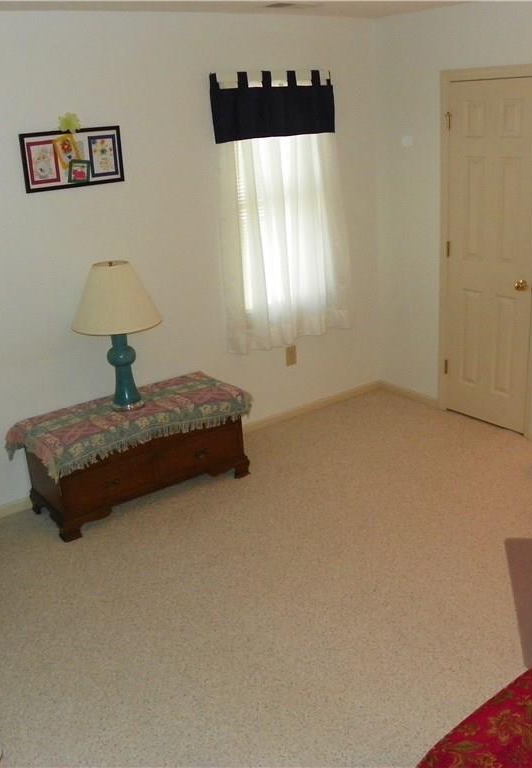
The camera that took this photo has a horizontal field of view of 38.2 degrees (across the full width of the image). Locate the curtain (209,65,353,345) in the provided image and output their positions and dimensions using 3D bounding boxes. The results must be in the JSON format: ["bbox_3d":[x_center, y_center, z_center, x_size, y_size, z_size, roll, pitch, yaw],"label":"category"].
[{"bbox_3d":[0.116,-1.033,4.657,0.965,1.622,0.100,-17,23,-32],"label":"curtain"}]

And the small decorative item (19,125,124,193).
[{"bbox_3d":[-0.966,-1.132,3.872,0.527,0.274,0.025,-17,23,-32],"label":"small decorative item"}]

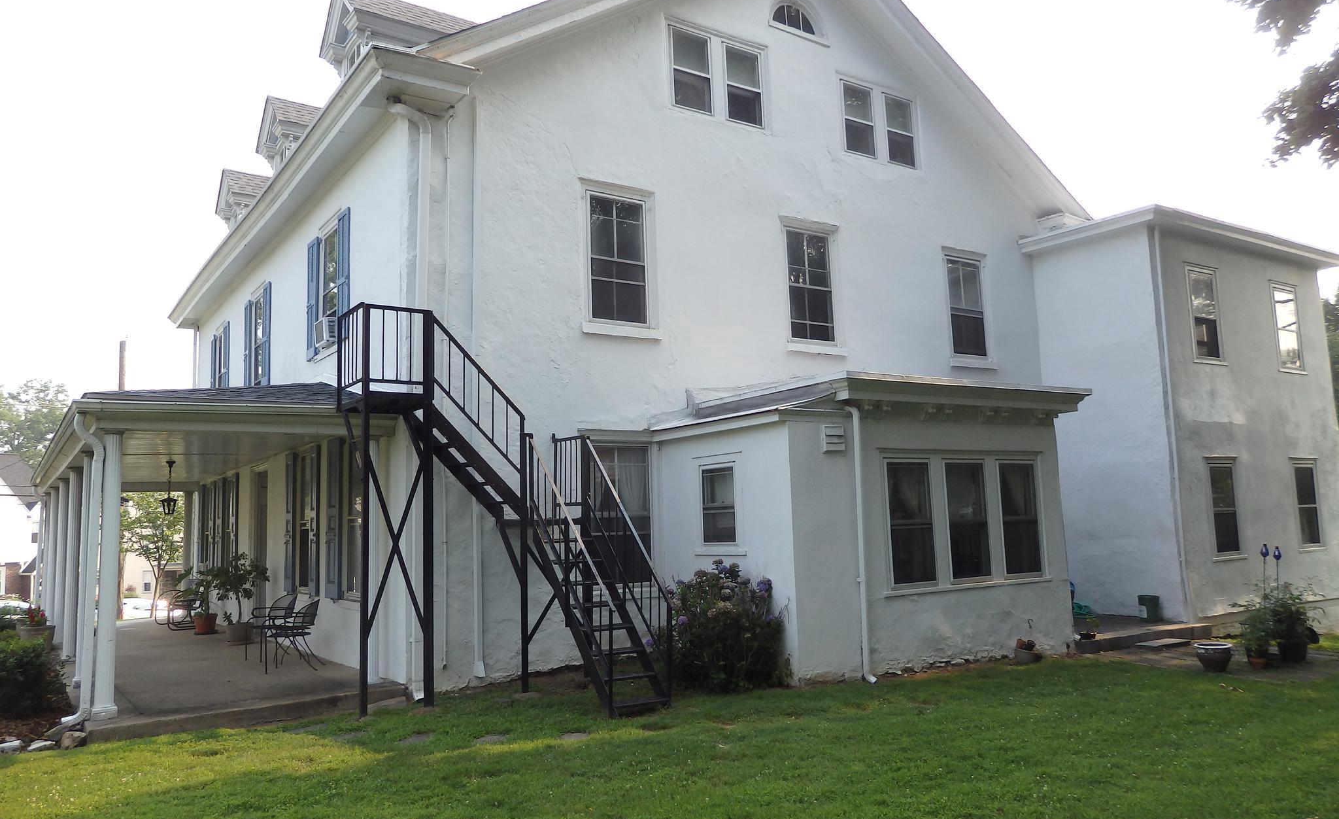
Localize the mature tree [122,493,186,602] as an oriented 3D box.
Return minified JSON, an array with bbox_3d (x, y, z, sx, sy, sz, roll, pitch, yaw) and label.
[{"bbox_3d":[-18.151,4.322,34.000,4.500,6.300,4.500,3,-8,-34],"label":"mature tree"}]

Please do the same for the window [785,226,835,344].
[{"bbox_3d":[2.169,-1.892,14.873,0.963,1.733,0.107,3,-8,-34],"label":"window"}]

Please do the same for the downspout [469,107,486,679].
[{"bbox_3d":[-2.247,-0.337,11.427,0.097,6.917,0.097,3,-8,-35],"label":"downspout"}]

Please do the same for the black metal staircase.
[{"bbox_3d":[-1.705,0.929,9.799,2.596,4.058,2.482,3,-8,-34],"label":"black metal staircase"}]

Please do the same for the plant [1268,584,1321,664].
[{"bbox_3d":[7.748,2.639,12.064,0.659,0.979,0.659,3,-8,-34],"label":"plant"}]

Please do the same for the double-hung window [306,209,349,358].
[{"bbox_3d":[-4.907,-1.711,13.660,0.165,1.761,2.142,3,-8,-34],"label":"double-hung window"}]

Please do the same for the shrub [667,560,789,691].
[{"bbox_3d":[0.481,2.362,10.770,1.148,1.352,1.413,3,-8,-35],"label":"shrub"}]

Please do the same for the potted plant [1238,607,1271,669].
[{"bbox_3d":[6.835,2.646,11.359,0.374,0.728,0.374,3,-8,-34],"label":"potted plant"}]

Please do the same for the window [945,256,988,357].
[{"bbox_3d":[5.176,-1.769,16.902,0.980,1.740,0.115,3,-8,-35],"label":"window"}]

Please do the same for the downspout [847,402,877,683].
[{"bbox_3d":[2.213,1.509,11.098,0.214,3.157,0.203,3,-8,-34],"label":"downspout"}]

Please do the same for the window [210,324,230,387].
[{"bbox_3d":[-9.753,-0.810,20.931,0.118,1.883,2.012,3,-8,-34],"label":"window"}]

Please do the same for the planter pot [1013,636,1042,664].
[{"bbox_3d":[4.048,2.714,10.943,0.290,0.260,0.290,-2,-6,0],"label":"planter pot"}]

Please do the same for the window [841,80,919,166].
[{"bbox_3d":[3.447,-4.655,15.815,1.720,1.174,0.144,3,-8,-34],"label":"window"}]

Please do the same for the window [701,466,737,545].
[{"bbox_3d":[0.606,1.157,11.792,0.096,0.979,0.674,3,-8,-34],"label":"window"}]

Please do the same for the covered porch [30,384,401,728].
[{"bbox_3d":[-8.171,1.837,15.432,3.233,3.887,14.266,3,-8,-35],"label":"covered porch"}]

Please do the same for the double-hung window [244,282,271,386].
[{"bbox_3d":[-7.363,-1.248,17.283,0.115,1.784,2.138,3,-8,-35],"label":"double-hung window"}]

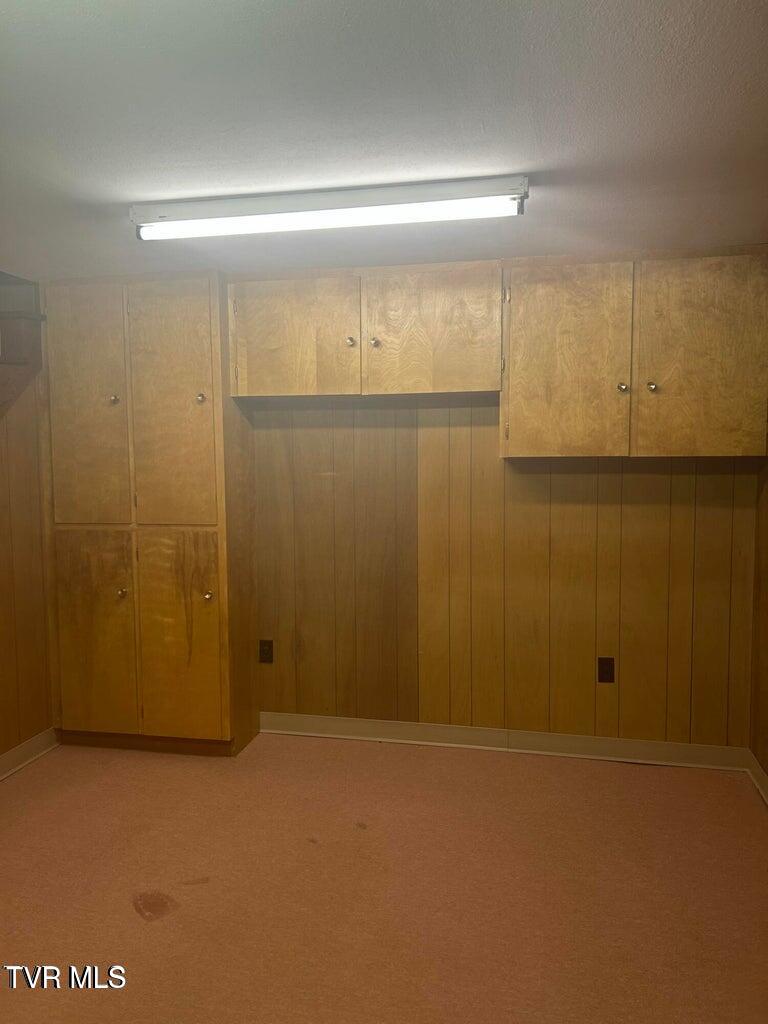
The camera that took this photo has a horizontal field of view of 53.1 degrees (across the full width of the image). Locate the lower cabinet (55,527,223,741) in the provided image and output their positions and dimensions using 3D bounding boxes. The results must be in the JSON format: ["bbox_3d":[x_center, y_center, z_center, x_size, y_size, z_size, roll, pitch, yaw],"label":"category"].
[{"bbox_3d":[-1.095,0.539,3.693,0.860,0.963,0.359,1,5,12],"label":"lower cabinet"}]

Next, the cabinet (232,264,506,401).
[{"bbox_3d":[-0.073,-0.780,3.398,1.188,0.530,0.278,1,5,12],"label":"cabinet"}]

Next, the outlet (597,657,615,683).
[{"bbox_3d":[0.996,0.710,3.440,0.070,0.115,0.012,1,5,12],"label":"outlet"}]

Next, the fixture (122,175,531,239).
[{"bbox_3d":[-0.182,-0.904,2.327,1.219,0.093,0.110,1,5,12],"label":"fixture"}]

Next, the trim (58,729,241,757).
[{"bbox_3d":[-1.113,1.073,3.616,0.893,0.091,0.020,1,5,12],"label":"trim"}]

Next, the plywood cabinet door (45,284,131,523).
[{"bbox_3d":[-1.347,-0.485,3.524,0.391,1.078,0.021,1,5,13],"label":"plywood cabinet door"}]

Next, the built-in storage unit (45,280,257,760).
[{"bbox_3d":[-1.094,0.028,3.647,0.893,2.169,0.359,1,5,12],"label":"built-in storage unit"}]

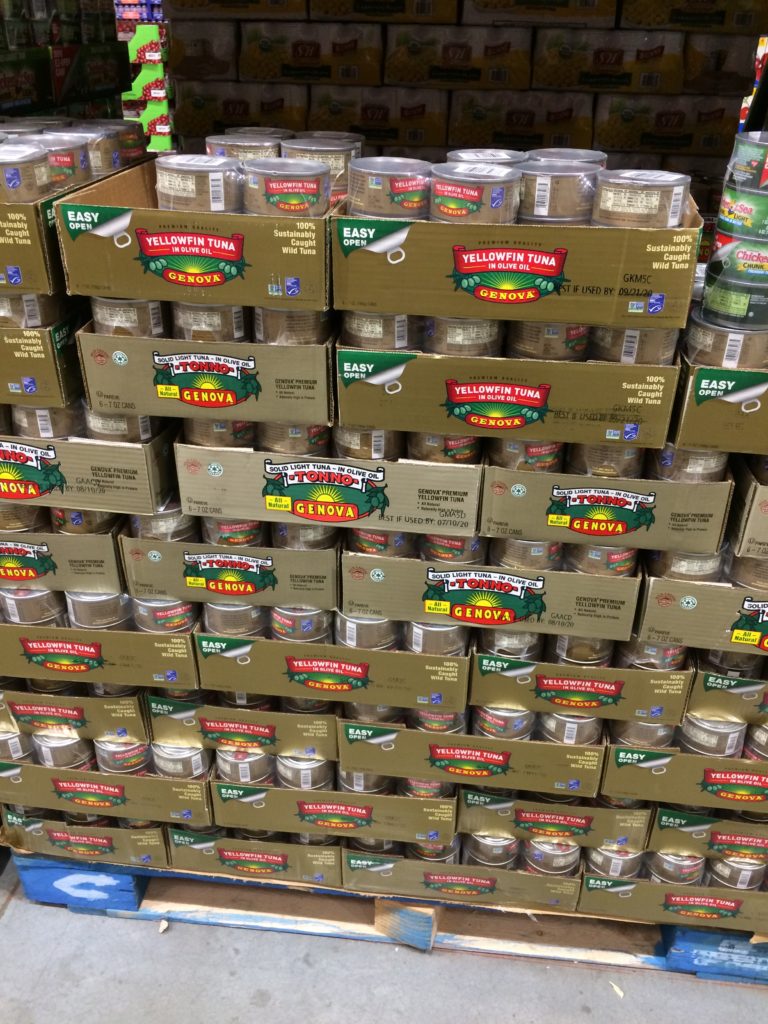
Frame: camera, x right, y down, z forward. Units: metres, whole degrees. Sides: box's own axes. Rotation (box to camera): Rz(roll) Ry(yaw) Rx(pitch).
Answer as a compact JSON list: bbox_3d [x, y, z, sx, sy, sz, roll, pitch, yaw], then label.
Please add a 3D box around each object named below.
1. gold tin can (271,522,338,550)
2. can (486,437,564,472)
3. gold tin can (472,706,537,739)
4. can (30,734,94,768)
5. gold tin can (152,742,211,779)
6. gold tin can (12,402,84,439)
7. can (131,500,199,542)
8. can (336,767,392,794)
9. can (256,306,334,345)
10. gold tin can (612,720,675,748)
[{"bbox_3d":[-0.100,0.010,1.089,0.086,0.044,0.086,1,30,-1],"label":"gold tin can"},{"bbox_3d":[0.163,-0.085,0.983,0.087,0.044,0.087,4,30,5],"label":"can"},{"bbox_3d":[0.166,0.267,1.186,0.086,0.043,0.086,4,29,5],"label":"gold tin can"},{"bbox_3d":[-0.482,0.340,1.293,0.086,0.043,0.086,1,29,-1],"label":"can"},{"bbox_3d":[-0.304,0.353,1.285,0.086,0.044,0.086,1,30,-1],"label":"gold tin can"},{"bbox_3d":[-0.407,-0.126,1.045,0.086,0.044,0.086,1,30,-1],"label":"gold tin can"},{"bbox_3d":[-0.277,-0.003,1.088,0.087,0.044,0.087,1,30,-1],"label":"can"},{"bbox_3d":[-0.026,0.350,1.220,0.086,0.043,0.086,1,29,-1],"label":"can"},{"bbox_3d":[-0.099,-0.214,0.947,0.086,0.043,0.086,1,29,-1],"label":"can"},{"bbox_3d":[0.352,0.279,1.173,0.086,0.044,0.086,4,30,5],"label":"gold tin can"}]

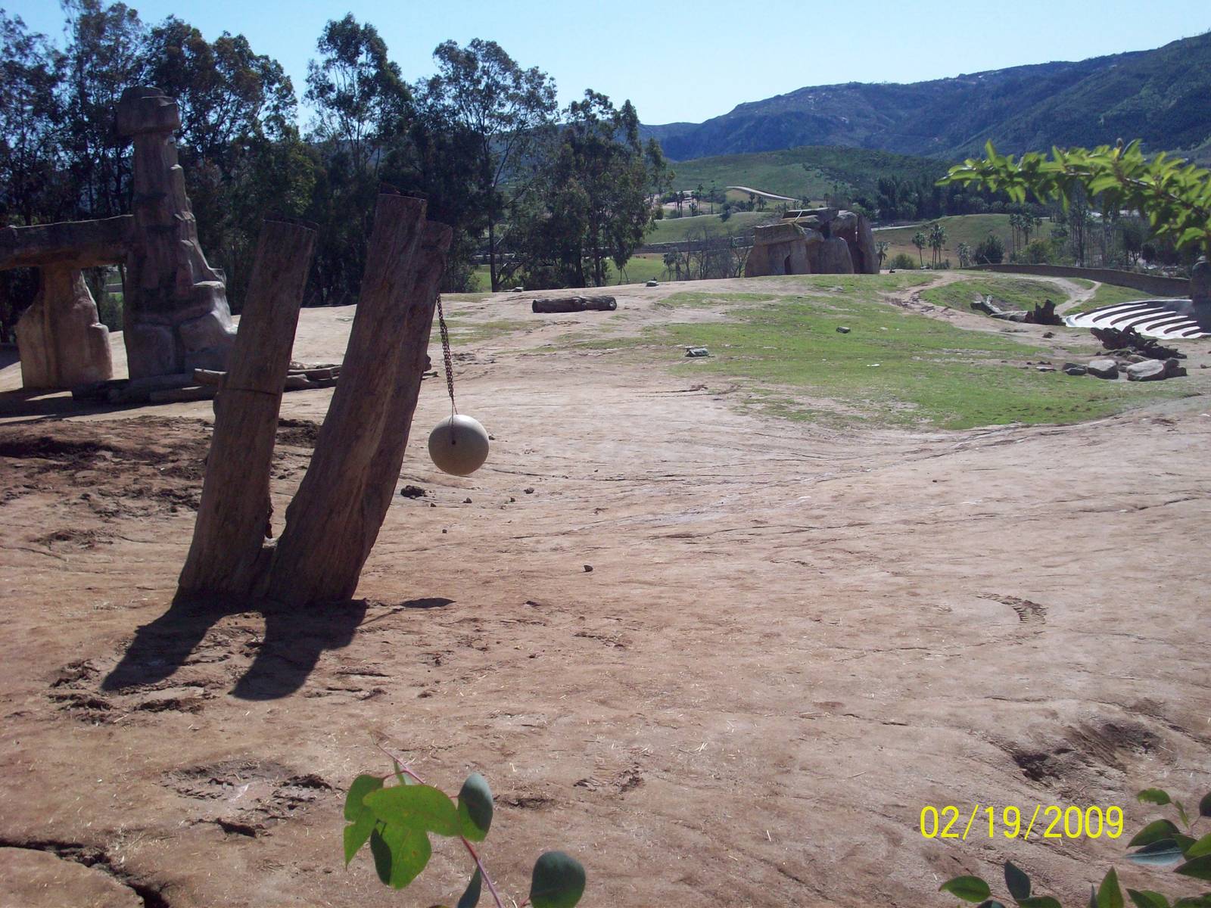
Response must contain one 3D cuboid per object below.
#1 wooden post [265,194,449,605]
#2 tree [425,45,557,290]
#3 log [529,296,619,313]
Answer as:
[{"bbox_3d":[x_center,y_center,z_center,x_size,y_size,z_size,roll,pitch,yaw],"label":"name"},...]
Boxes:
[{"bbox_3d":[-2.080,-0.441,13.900,0.900,3.620,0.780,13,1,0],"label":"wooden post"},{"bbox_3d":[-5.929,-14.859,83.000,6.800,13.300,6.500,-2,8,0],"label":"tree"},{"bbox_3d":[-0.931,-4.459,48.000,2.520,0.460,0.460,-2,8,0],"label":"log"}]

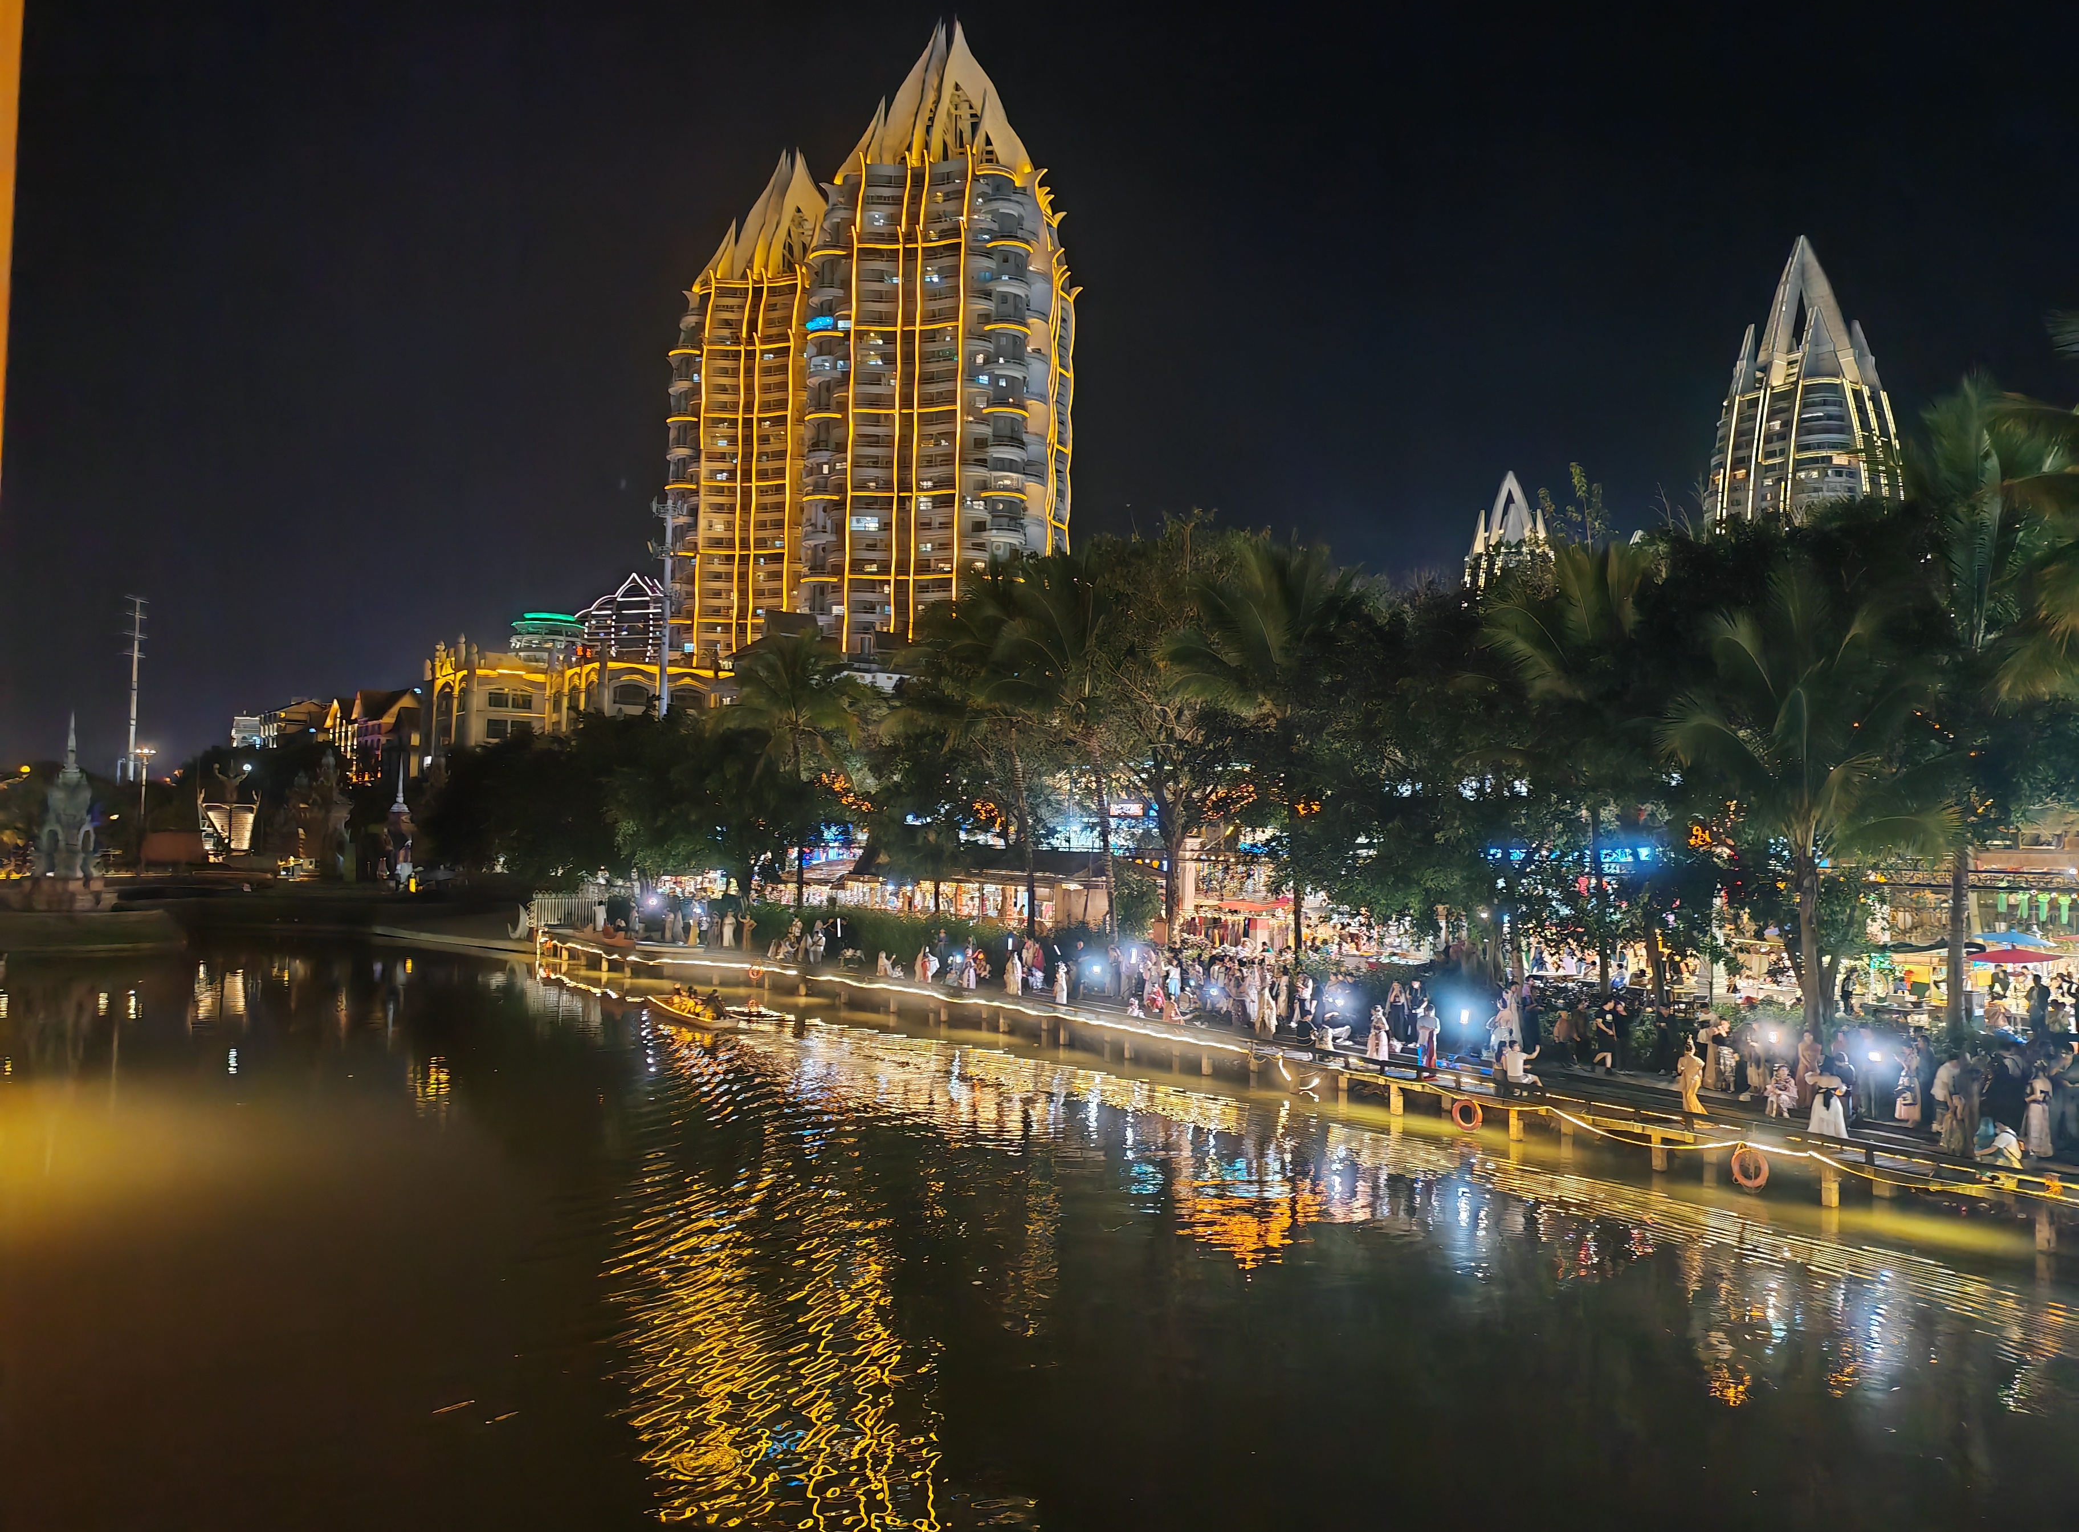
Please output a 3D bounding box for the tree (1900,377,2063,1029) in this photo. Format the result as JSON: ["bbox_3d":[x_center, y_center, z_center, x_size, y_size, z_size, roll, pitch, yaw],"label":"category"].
[{"bbox_3d":[22.231,-1.099,38.500,4.700,16.270,4.700,1,-2,0],"label":"tree"}]

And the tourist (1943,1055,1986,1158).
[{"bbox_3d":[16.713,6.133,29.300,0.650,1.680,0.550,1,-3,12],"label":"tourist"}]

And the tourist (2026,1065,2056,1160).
[{"bbox_3d":[16.905,5.825,27.400,0.520,1.630,0.380,1,-2,2],"label":"tourist"}]

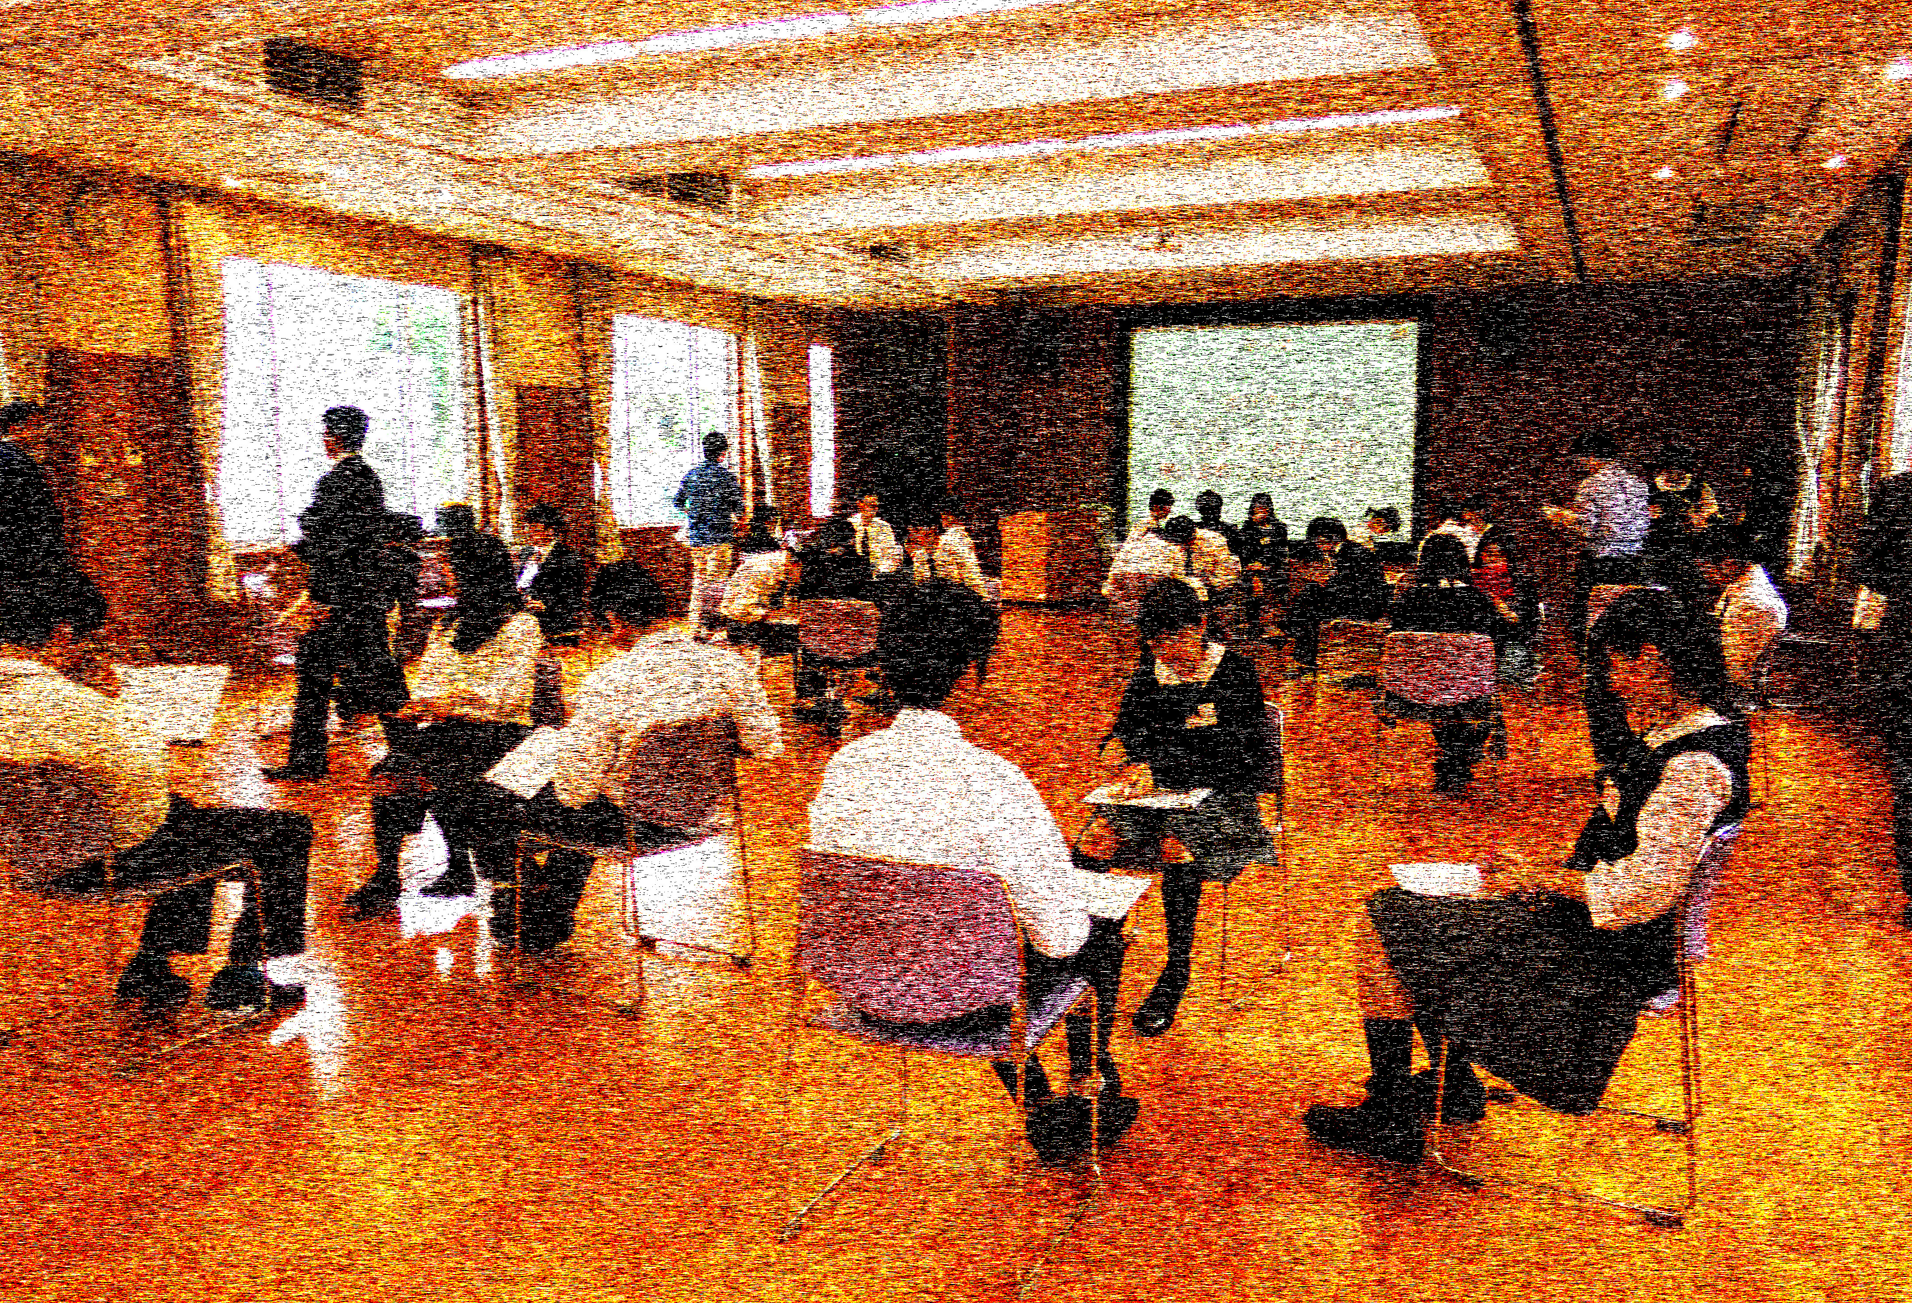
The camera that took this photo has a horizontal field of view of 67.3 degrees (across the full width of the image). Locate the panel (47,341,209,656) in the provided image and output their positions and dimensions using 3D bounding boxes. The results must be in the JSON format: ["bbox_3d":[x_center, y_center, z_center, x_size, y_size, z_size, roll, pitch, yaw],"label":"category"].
[{"bbox_3d":[-5.328,-0.832,9.268,0.050,2.120,0.974,4,8,25],"label":"panel"}]

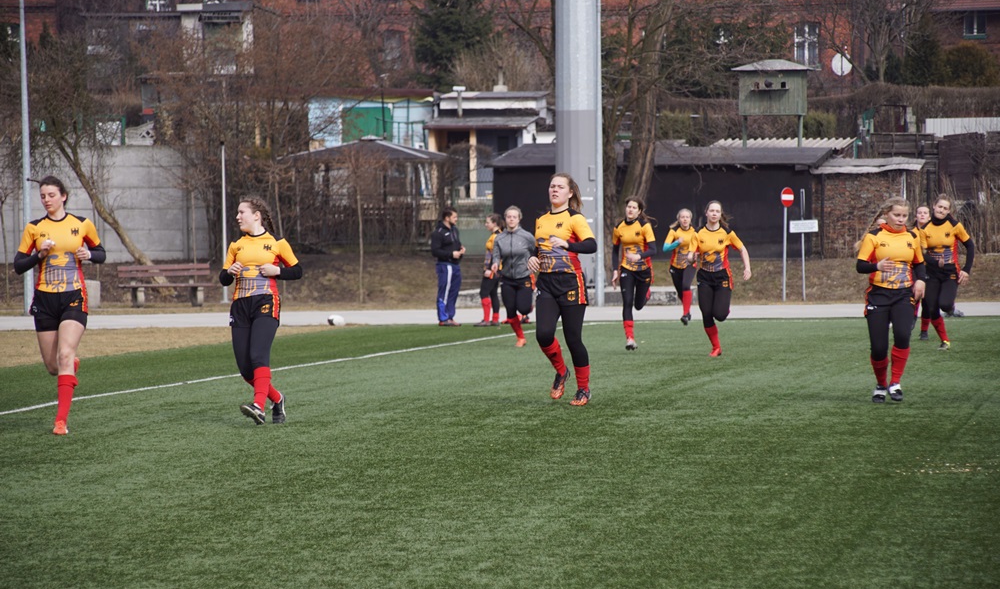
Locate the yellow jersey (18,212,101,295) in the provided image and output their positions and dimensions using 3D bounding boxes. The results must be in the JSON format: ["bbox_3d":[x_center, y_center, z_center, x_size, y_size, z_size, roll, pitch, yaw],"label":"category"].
[{"bbox_3d":[-2.863,-0.267,32.500,0.530,0.520,0.300,-1,1,6],"label":"yellow jersey"}]

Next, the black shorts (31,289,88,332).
[{"bbox_3d":[-2.854,0.104,32.400,0.370,0.270,0.270,0,1,12],"label":"black shorts"}]

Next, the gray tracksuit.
[{"bbox_3d":[0.157,-0.477,58.200,0.500,0.600,0.330,0,1,12],"label":"gray tracksuit"}]

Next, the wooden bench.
[{"bbox_3d":[-6.479,-0.169,97.000,1.840,0.840,0.620,-1,1,-19],"label":"wooden bench"}]

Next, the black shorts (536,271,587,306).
[{"bbox_3d":[0.458,-0.051,36.600,0.345,0.270,0.250,0,1,25],"label":"black shorts"}]

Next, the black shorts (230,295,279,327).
[{"bbox_3d":[-1.705,0.104,34.800,0.330,0.260,0.250,-1,1,17],"label":"black shorts"}]

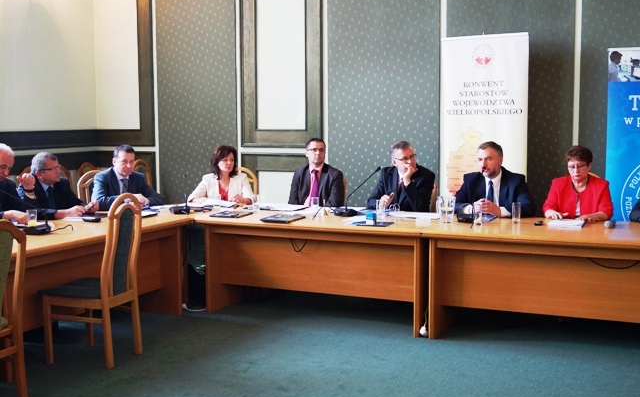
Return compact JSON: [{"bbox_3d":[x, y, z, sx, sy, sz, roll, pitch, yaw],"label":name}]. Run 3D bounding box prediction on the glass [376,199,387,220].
[{"bbox_3d":[0.477,0.088,5.824,0.068,0.150,0.068,2,6,25],"label":"glass"}]

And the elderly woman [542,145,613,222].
[{"bbox_3d":[2.005,0.244,5.791,0.540,1.320,0.750,2,6,25],"label":"elderly woman"}]

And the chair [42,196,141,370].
[{"bbox_3d":[-1.429,0.492,4.723,0.540,1.060,0.440,2,6,25],"label":"chair"}]

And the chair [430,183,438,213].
[{"bbox_3d":[0.837,0.307,6.674,0.460,1.060,0.570,2,6,25],"label":"chair"}]

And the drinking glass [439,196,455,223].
[{"bbox_3d":[0.984,0.093,5.750,0.115,0.178,0.115,2,6,25],"label":"drinking glass"}]

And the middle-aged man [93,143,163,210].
[{"bbox_3d":[-1.823,0.157,6.992,0.620,1.313,0.800,-4,7,-38],"label":"middle-aged man"}]

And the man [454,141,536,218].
[{"bbox_3d":[1.448,0.196,6.214,0.660,1.346,0.820,2,6,24],"label":"man"}]

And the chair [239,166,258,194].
[{"bbox_3d":[-0.906,0.231,7.558,0.460,1.055,0.530,1,5,14],"label":"chair"}]

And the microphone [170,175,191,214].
[{"bbox_3d":[-1.223,-0.043,6.567,0.170,0.320,0.200,-3,6,-30],"label":"microphone"}]

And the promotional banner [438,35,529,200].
[{"bbox_3d":[1.521,-0.343,6.889,0.810,2.310,0.160,2,6,25],"label":"promotional banner"}]

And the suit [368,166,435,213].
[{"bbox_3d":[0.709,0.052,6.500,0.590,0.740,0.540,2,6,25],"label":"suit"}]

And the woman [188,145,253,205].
[{"bbox_3d":[-0.964,0.127,7.341,0.600,1.302,0.780,1,5,10],"label":"woman"}]

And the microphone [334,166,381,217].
[{"bbox_3d":[0.313,-0.069,6.497,0.340,0.370,0.160,-4,6,-37],"label":"microphone"}]

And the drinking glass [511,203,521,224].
[{"bbox_3d":[1.494,0.110,5.664,0.065,0.155,0.065,2,6,25],"label":"drinking glass"}]

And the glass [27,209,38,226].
[{"bbox_3d":[-2.153,0.148,5.575,0.077,0.128,0.077,2,6,25],"label":"glass"}]

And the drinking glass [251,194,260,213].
[{"bbox_3d":[-0.554,0.042,6.399,0.068,0.150,0.068,0,5,0],"label":"drinking glass"}]

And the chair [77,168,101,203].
[{"bbox_3d":[-1.962,0.278,7.090,0.460,1.055,0.530,-5,7,-42],"label":"chair"}]

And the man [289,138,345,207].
[{"bbox_3d":[-0.037,0.129,6.917,0.570,1.360,0.750,1,5,16],"label":"man"}]

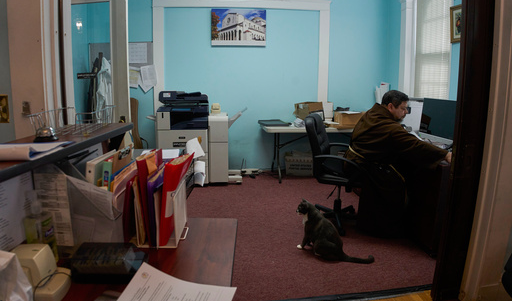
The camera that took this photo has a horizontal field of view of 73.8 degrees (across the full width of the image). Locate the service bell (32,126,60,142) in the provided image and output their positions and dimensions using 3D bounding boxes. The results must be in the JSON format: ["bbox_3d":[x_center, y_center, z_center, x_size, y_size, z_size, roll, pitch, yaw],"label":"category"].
[{"bbox_3d":[-0.740,-0.058,1.200,0.085,0.060,0.085,-1,10,-5],"label":"service bell"}]

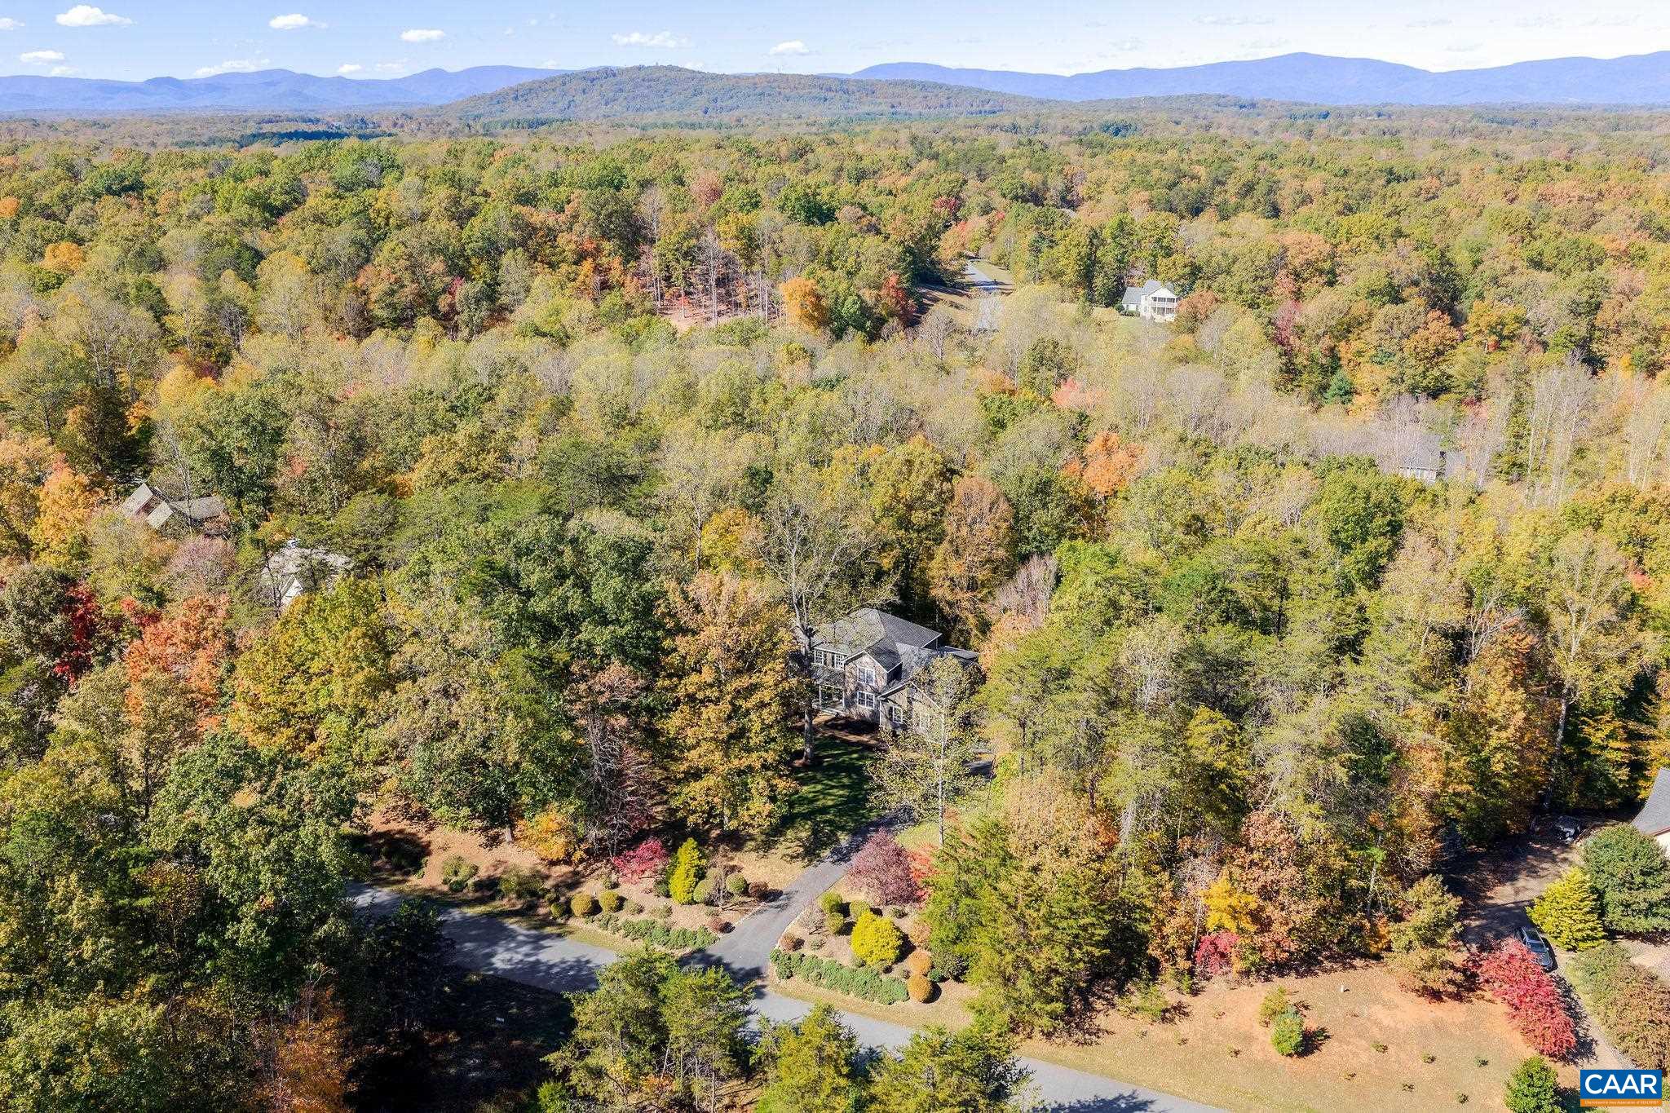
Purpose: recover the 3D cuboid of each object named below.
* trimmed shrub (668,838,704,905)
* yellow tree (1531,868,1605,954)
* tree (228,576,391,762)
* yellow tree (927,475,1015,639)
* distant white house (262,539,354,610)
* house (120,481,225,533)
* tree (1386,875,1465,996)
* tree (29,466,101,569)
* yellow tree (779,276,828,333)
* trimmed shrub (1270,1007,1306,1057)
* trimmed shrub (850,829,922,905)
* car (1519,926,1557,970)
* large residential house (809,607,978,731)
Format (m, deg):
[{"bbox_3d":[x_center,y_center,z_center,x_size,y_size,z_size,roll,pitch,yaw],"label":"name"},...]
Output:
[{"bbox_3d":[-12.725,26.281,109.674,2.600,5.800,2.600,0,19,0],"label":"trimmed shrub"},{"bbox_3d":[63.960,30.060,112.740,5.850,6.600,5.850,0,19,0],"label":"yellow tree"},{"bbox_3d":[-54.200,12.900,135.000,15.800,22.500,15.500,0,19,0],"label":"tree"},{"bbox_3d":[16.907,1.186,157.503,10.300,21.500,10.300,0,19,0],"label":"yellow tree"},{"bbox_3d":[-70.411,2.953,172.858,13.000,8.000,10.500,-6,20,-17],"label":"distant white house"},{"bbox_3d":[-109.500,-6.900,214.000,13.000,8.000,18.000,-14,24,-35],"label":"house"},{"bbox_3d":[48.880,30.460,107.170,5.800,9.400,5.700,0,19,0],"label":"tree"},{"bbox_3d":[-109.226,-4.896,182.698,9.000,16.300,9.000,-12,23,-31],"label":"tree"},{"bbox_3d":[-7.640,-59.328,308.125,11.300,14.000,11.300,0,19,0],"label":"yellow tree"},{"bbox_3d":[34.710,36.280,99.380,2.450,3.600,2.450,0,19,0],"label":"trimmed shrub"},{"bbox_3d":[4.600,27.800,117.400,6.500,6.100,6.400,0,19,0],"label":"trimmed shrub"},{"bbox_3d":[58.000,32.132,106.965,1.840,1.550,4.600,5,20,13],"label":"car"},{"bbox_3d":[7.113,11.704,145.190,17.700,9.800,14.500,10,22,27],"label":"large residential house"}]

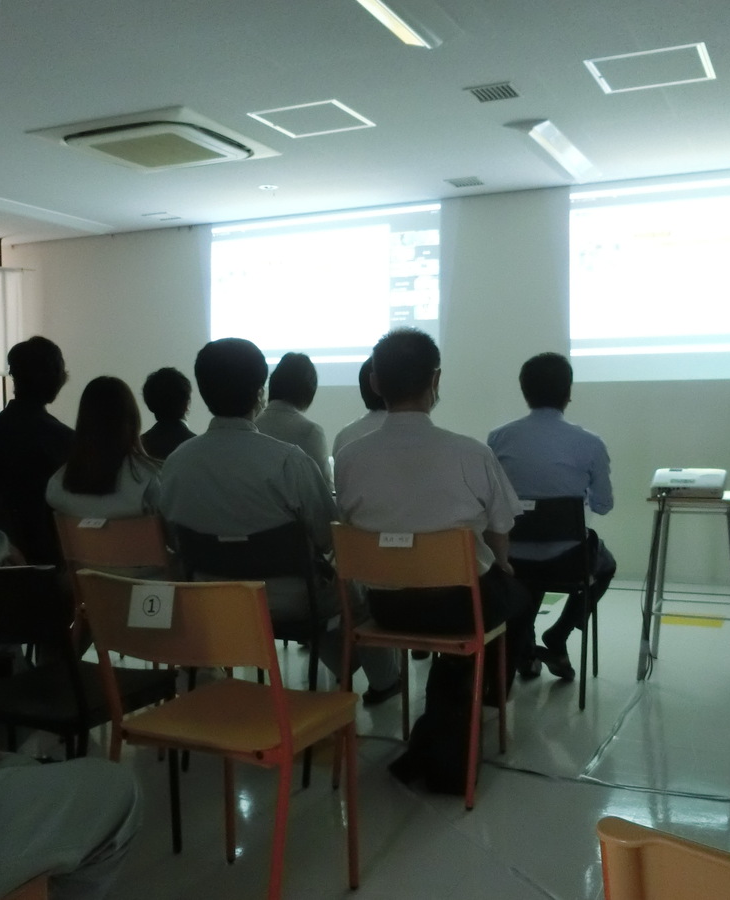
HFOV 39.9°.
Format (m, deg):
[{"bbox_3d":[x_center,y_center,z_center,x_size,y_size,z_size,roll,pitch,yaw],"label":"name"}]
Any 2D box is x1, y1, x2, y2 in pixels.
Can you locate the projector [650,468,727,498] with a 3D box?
[{"bbox_3d":[1.308,0.127,4.098,0.290,0.080,0.240,0,10,22],"label":"projector"}]

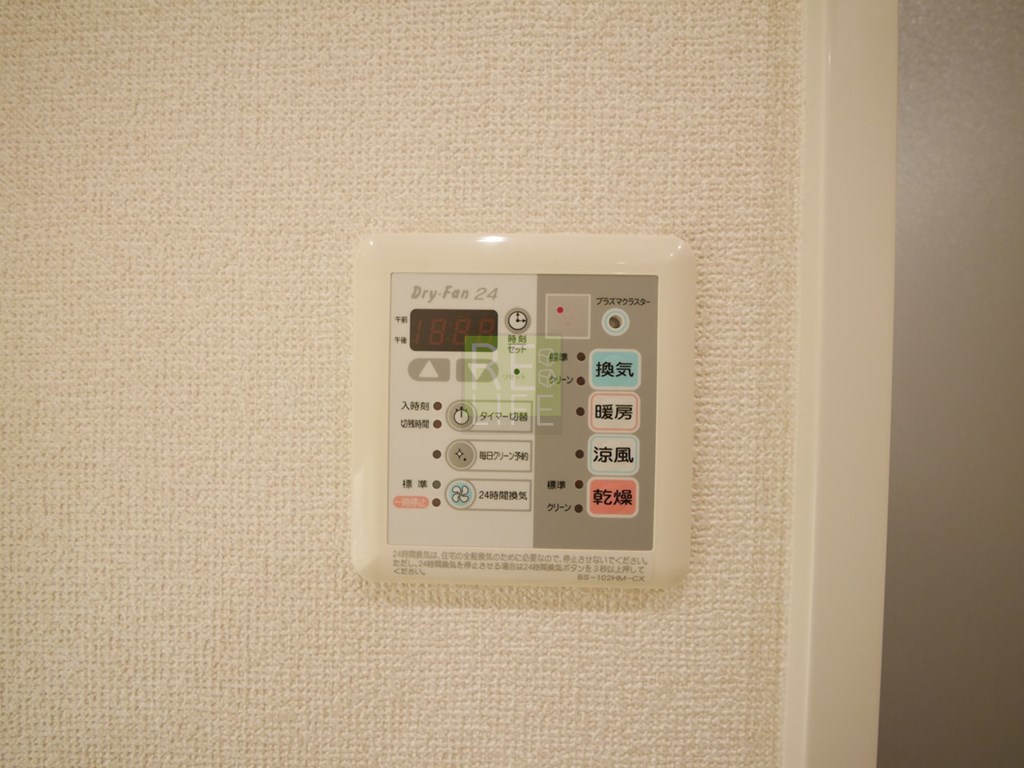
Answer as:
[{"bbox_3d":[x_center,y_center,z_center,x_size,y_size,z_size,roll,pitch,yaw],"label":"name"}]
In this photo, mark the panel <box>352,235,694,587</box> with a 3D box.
[{"bbox_3d":[0.003,0.010,0.135,0.116,0.120,0.015,1,1,1],"label":"panel"}]

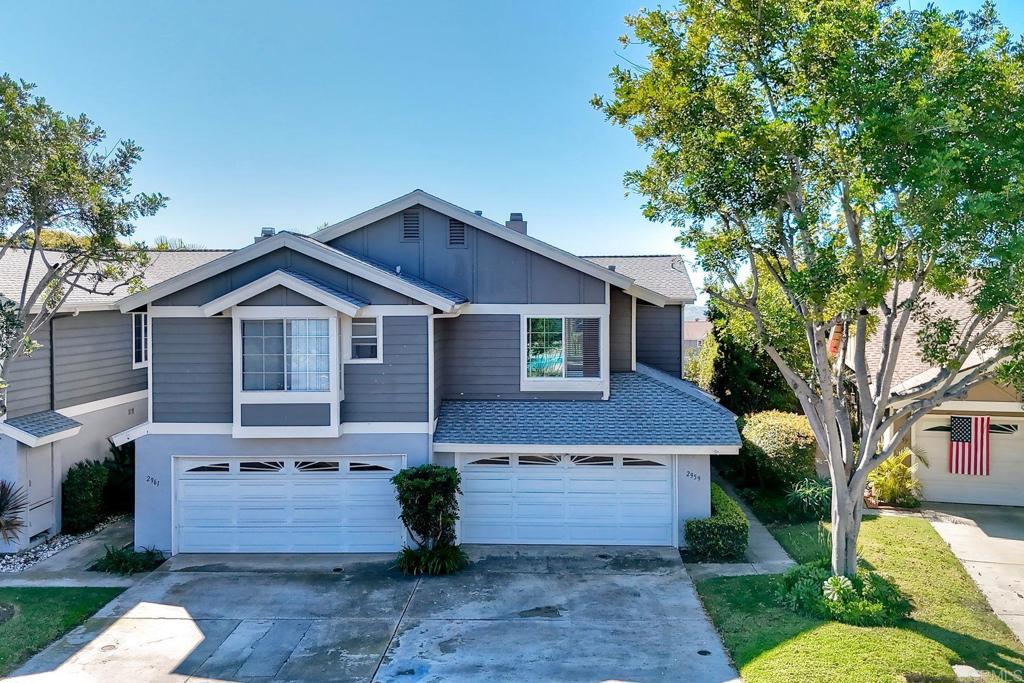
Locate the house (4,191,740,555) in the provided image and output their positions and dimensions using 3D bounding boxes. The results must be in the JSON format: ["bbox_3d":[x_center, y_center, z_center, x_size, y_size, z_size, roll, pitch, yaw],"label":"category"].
[{"bbox_3d":[-2.850,0.200,20.900,15.600,8.100,10.500,0,3,0],"label":"house"}]

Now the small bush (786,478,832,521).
[{"bbox_3d":[7.442,3.877,18.500,1.150,0.900,1.100,0,3,0],"label":"small bush"}]

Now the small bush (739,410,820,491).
[{"bbox_3d":[7.459,3.051,20.700,2.150,2.200,2.100,0,3,0],"label":"small bush"}]

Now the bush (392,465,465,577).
[{"bbox_3d":[-1.740,3.670,15.600,1.500,2.100,1.400,0,3,0],"label":"bush"}]

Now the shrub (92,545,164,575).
[{"bbox_3d":[-8.037,4.527,15.500,1.450,0.420,1.000,0,3,0],"label":"shrub"}]

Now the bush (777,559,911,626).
[{"bbox_3d":[5.907,4.406,13.300,2.200,0.650,1.900,0,3,0],"label":"bush"}]

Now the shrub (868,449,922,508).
[{"bbox_3d":[9.593,3.427,18.500,1.350,1.350,1.300,0,3,0],"label":"shrub"}]

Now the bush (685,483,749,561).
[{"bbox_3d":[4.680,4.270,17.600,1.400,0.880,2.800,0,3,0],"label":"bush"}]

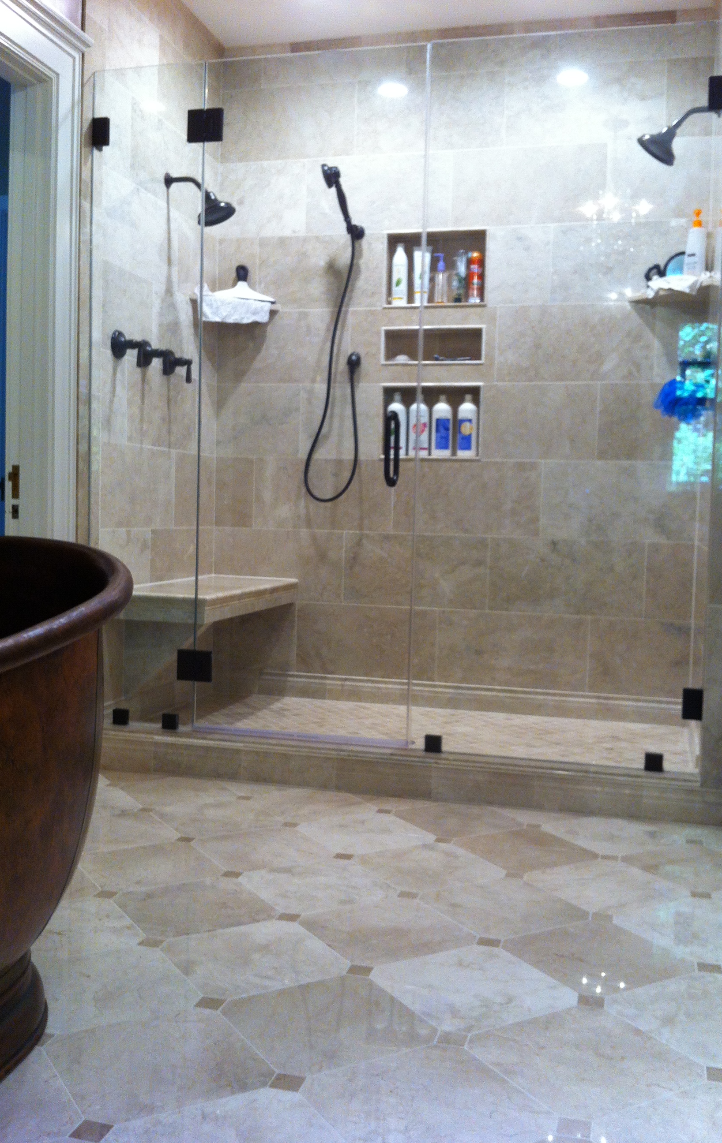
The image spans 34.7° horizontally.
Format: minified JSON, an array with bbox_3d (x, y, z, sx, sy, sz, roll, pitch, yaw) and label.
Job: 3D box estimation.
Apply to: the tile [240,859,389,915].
[{"bbox_3d":[-0.099,0.738,2.696,0.305,0.012,0.305,-1,4,-31],"label":"tile"}]

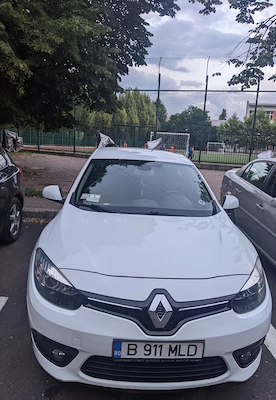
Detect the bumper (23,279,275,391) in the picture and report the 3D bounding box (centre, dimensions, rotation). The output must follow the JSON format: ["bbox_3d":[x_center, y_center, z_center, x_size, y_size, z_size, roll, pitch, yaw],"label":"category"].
[{"bbox_3d":[0.106,0.806,2.018,1.750,0.545,0.550,3,10,-4],"label":"bumper"}]

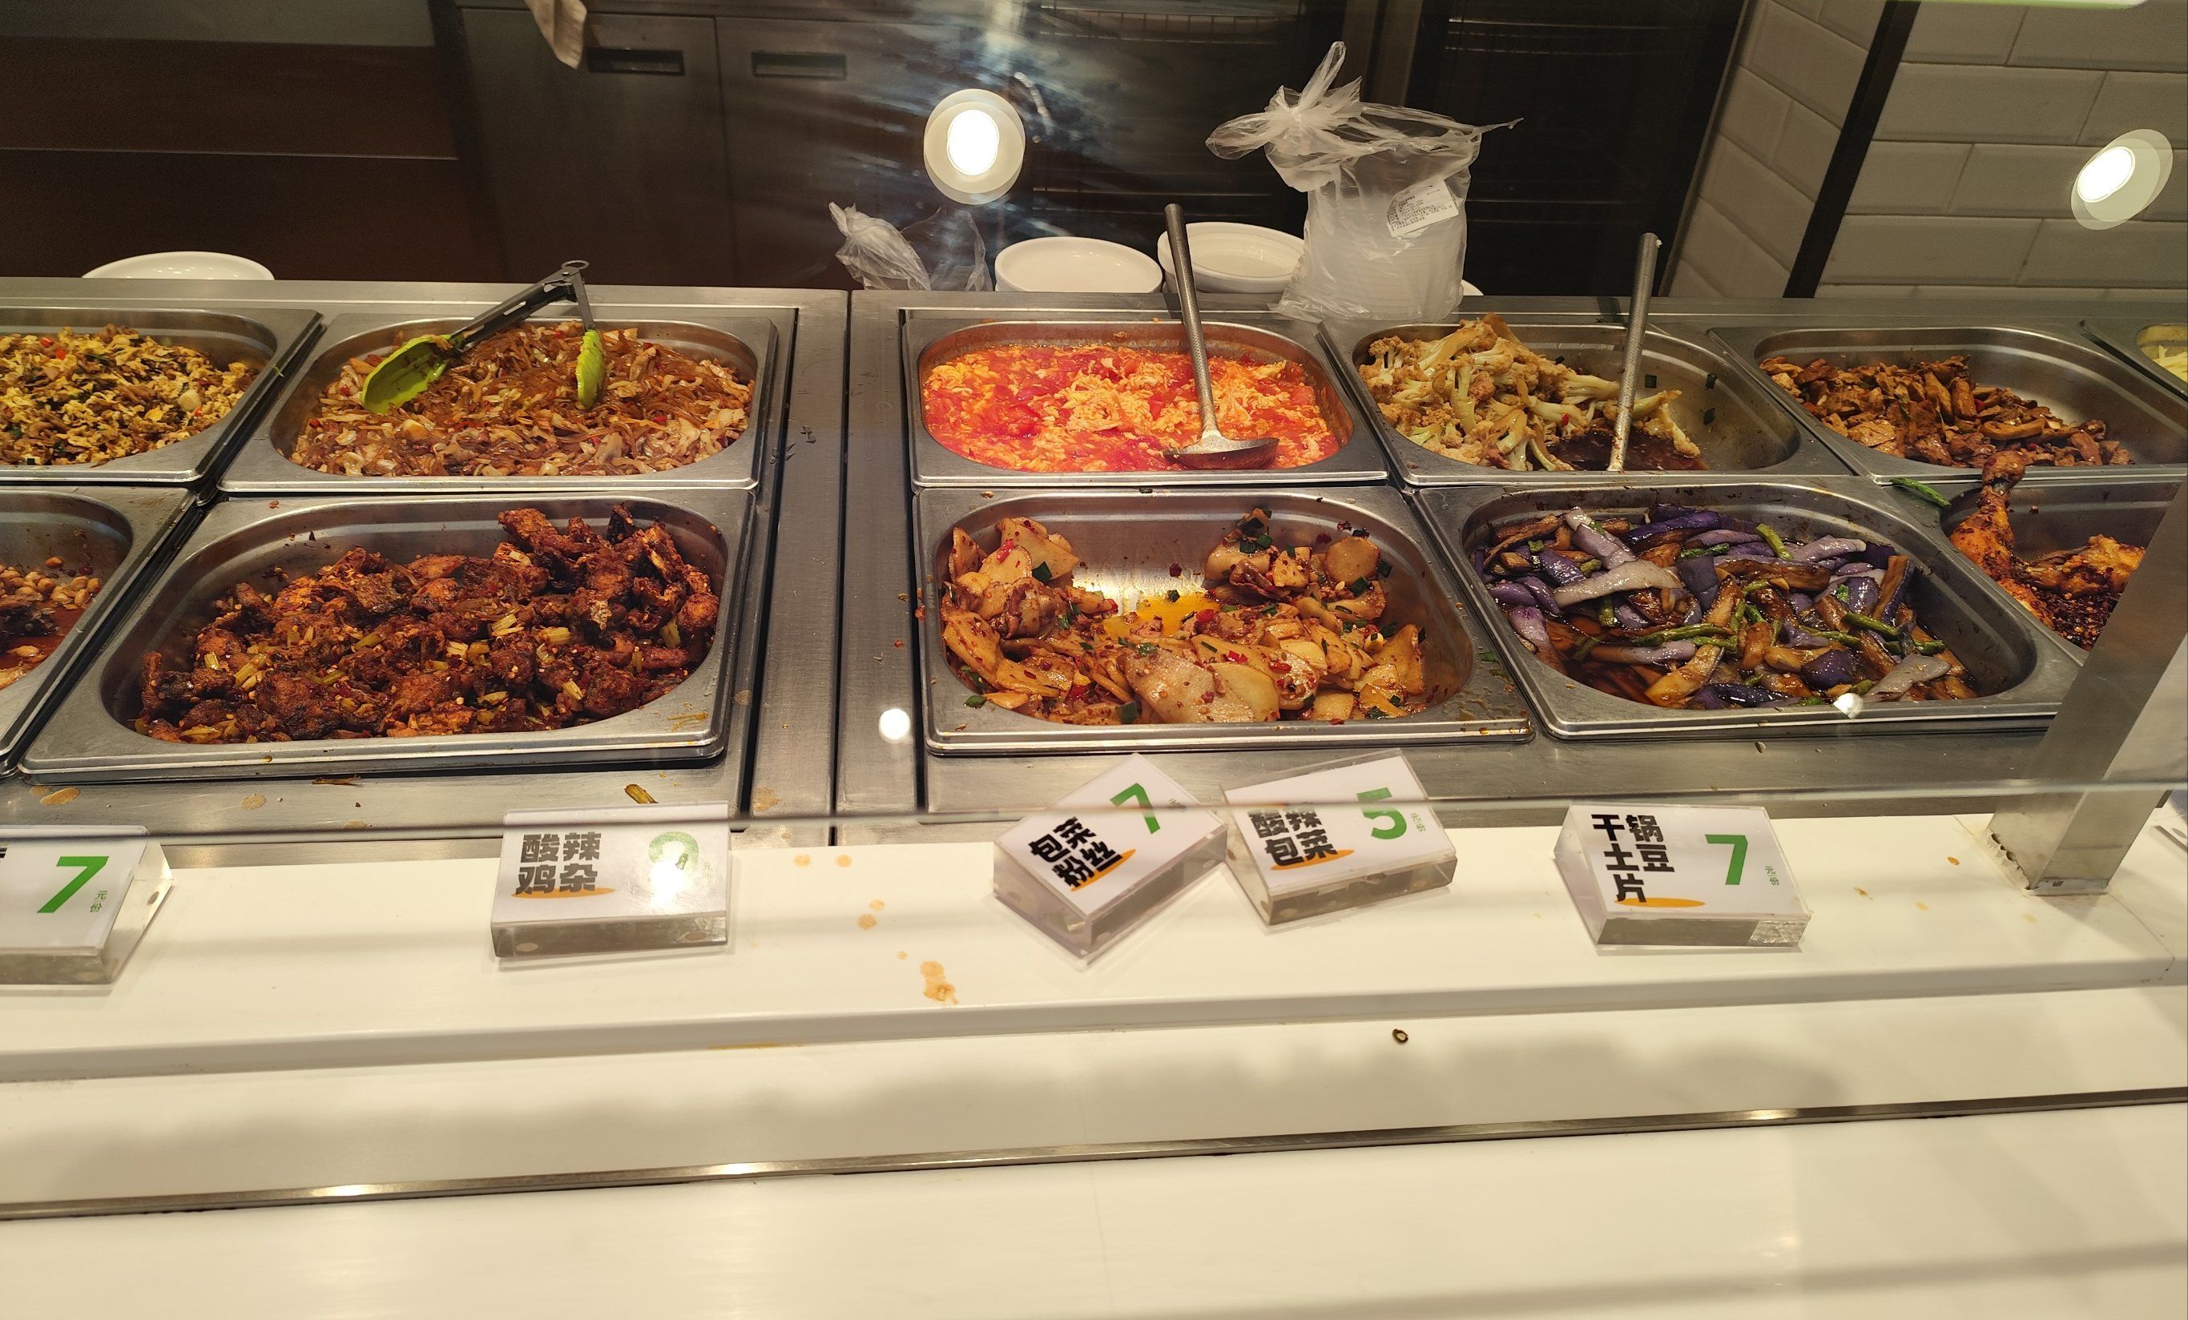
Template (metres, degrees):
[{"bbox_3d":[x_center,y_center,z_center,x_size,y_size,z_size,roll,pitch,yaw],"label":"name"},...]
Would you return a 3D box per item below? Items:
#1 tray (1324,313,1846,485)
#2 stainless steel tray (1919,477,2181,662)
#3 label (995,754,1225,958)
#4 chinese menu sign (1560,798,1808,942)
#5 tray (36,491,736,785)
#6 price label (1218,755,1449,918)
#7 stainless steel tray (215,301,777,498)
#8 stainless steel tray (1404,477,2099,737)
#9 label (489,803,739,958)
[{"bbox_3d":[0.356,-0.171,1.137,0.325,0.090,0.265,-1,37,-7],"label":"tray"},{"bbox_3d":[0.730,-0.020,0.961,0.325,0.075,0.265,-1,36,-7],"label":"stainless steel tray"},{"bbox_3d":[0.009,0.089,0.687,0.061,0.032,0.099,32,45,32],"label":"label"},{"bbox_3d":[0.283,0.103,0.698,0.099,0.032,0.061,1,37,-5],"label":"chinese menu sign"},{"bbox_3d":[-0.364,0.001,0.835,0.325,0.075,0.265,-1,36,-7],"label":"tray"},{"bbox_3d":[0.118,0.085,0.704,0.099,0.032,0.061,-9,39,-17],"label":"price label"},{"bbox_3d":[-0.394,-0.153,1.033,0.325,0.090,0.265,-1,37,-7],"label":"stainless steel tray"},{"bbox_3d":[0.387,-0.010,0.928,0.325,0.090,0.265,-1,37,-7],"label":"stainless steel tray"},{"bbox_3d":[-0.210,0.095,0.641,0.095,0.032,0.059,-2,37,-8],"label":"label"}]

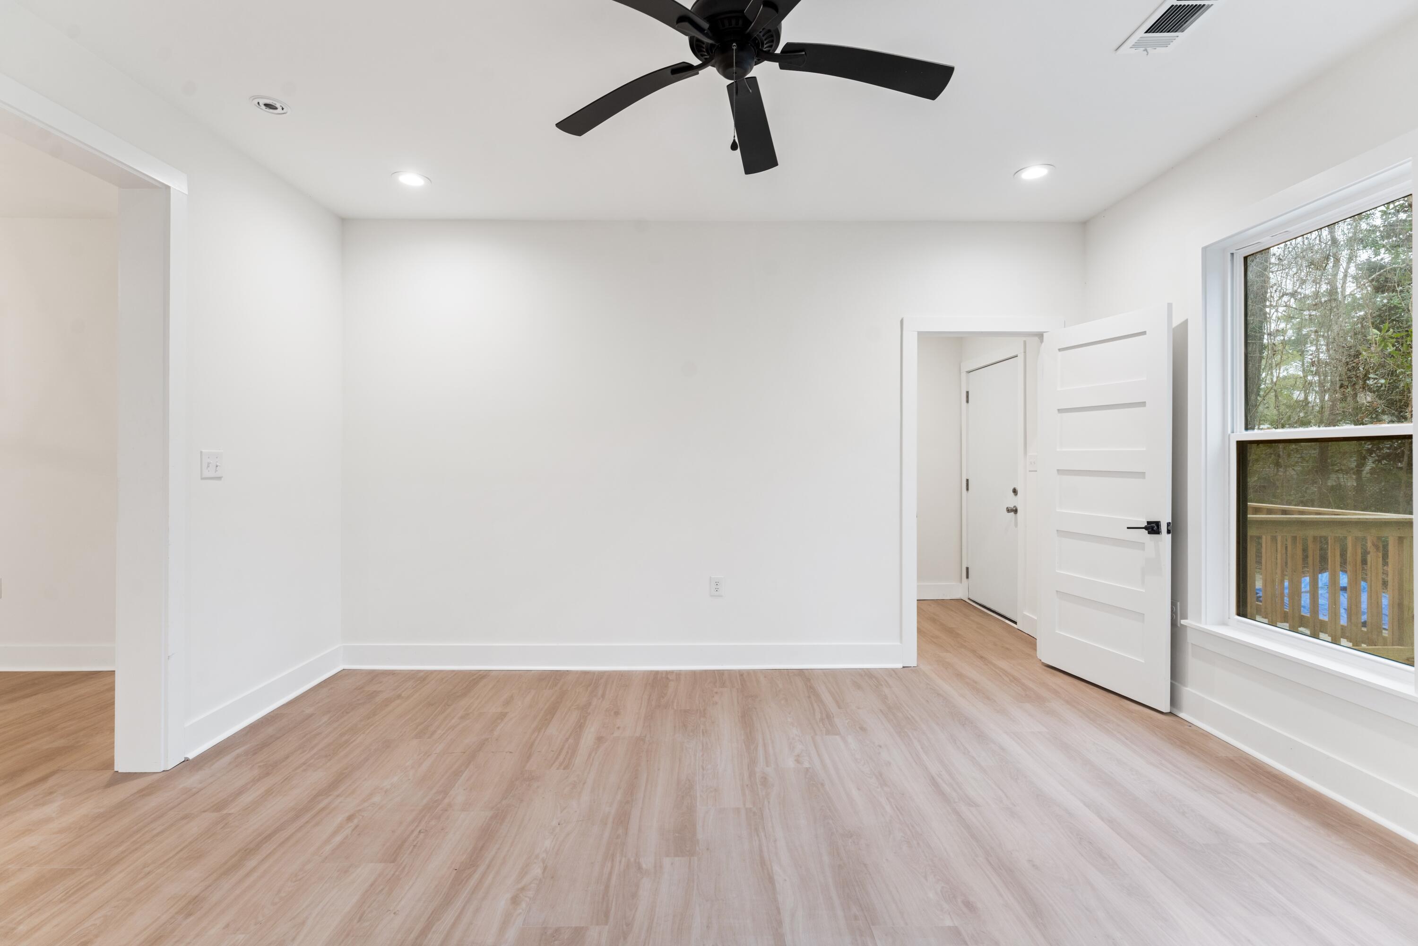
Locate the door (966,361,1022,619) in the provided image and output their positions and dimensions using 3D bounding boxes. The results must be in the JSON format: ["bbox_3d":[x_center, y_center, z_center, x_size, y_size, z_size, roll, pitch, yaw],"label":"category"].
[{"bbox_3d":[2.355,0.117,5.220,0.045,2.020,0.860,0,1,-1],"label":"door"}]

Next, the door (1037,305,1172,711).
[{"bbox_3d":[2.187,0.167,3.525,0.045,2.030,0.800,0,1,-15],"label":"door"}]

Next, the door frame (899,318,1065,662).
[{"bbox_3d":[1.697,0.118,3.945,1.005,2.160,0.140,0,1,-1],"label":"door frame"}]

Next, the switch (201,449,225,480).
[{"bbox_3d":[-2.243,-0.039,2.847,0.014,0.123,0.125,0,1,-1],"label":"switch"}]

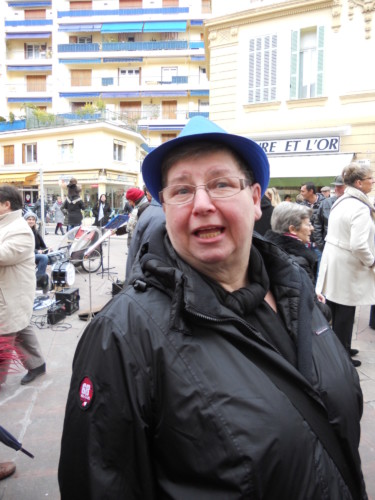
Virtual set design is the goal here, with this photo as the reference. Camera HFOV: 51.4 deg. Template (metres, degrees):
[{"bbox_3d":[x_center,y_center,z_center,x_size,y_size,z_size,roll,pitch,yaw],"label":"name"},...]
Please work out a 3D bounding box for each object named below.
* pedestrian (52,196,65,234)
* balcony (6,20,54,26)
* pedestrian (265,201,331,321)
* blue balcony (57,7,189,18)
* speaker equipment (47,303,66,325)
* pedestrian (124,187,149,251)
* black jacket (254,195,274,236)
[{"bbox_3d":[-5.526,-1.463,16.846,0.420,1.680,0.480,6,8,41],"label":"pedestrian"},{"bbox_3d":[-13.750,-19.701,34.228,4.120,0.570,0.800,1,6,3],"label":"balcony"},{"bbox_3d":[0.639,0.427,2.362,0.380,1.420,0.470,-1,7,-13],"label":"pedestrian"},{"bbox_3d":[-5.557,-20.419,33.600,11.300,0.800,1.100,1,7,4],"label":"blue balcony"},{"bbox_3d":[-1.586,0.763,4.674,0.125,0.180,0.300,2,7,13],"label":"speaker equipment"},{"bbox_3d":[-0.718,-0.070,5.709,0.580,1.670,0.550,-1,7,-6],"label":"pedestrian"},{"bbox_3d":[0.771,-0.267,4.297,0.550,0.750,0.350,-4,8,-37],"label":"black jacket"}]

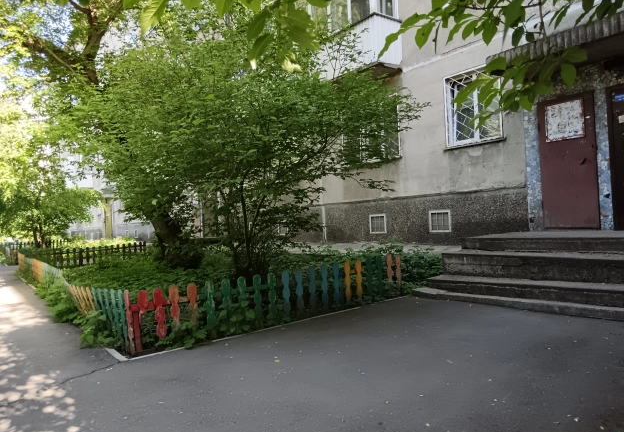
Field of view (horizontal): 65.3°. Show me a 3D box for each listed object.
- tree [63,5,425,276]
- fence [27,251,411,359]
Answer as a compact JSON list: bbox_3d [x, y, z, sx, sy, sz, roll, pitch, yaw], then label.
[{"bbox_3d":[-1.020,-1.050,7.200,5.100,4.000,4.600,-2,-1,-8],"label":"tree"},{"bbox_3d":[-2.934,0.881,8.292,3.368,0.470,9.770,-2,-1,-38],"label":"fence"}]

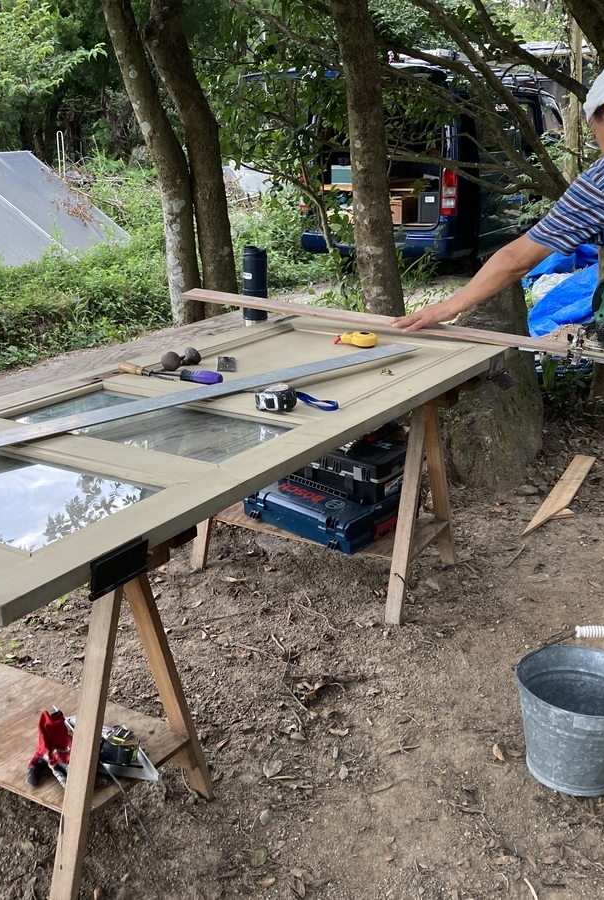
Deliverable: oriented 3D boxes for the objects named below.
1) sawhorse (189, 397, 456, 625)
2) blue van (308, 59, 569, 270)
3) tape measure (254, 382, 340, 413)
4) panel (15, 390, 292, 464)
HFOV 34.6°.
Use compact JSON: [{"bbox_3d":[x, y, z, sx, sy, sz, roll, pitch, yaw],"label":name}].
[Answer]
[{"bbox_3d":[0.070,0.081,2.969,0.720,0.635,0.450,11,21,29],"label":"sawhorse"},{"bbox_3d":[1.877,-3.263,11.152,1.690,1.980,4.500,11,20,28],"label":"blue van"},{"bbox_3d":[-0.015,-0.120,2.392,0.165,0.042,0.100,11,21,29],"label":"tape measure"},{"bbox_3d":[-0.354,-0.066,2.328,0.660,0.012,0.370,11,21,29],"label":"panel"}]

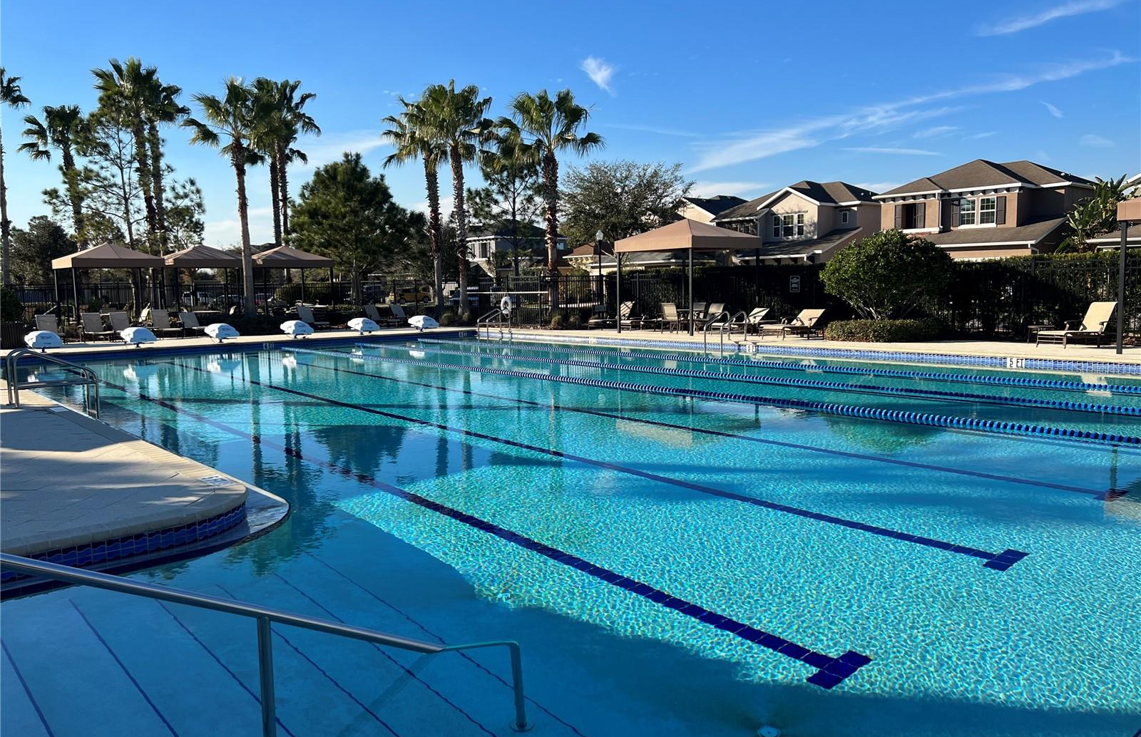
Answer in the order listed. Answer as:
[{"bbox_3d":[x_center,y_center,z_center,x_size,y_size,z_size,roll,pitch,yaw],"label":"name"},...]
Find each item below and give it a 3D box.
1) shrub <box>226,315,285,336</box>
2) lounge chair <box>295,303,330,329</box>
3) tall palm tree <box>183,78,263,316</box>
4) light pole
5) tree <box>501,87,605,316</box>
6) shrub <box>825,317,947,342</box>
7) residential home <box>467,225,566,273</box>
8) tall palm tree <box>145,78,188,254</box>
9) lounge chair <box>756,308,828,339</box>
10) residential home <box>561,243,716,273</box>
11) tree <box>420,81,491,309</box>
[{"bbox_3d":[-10.411,-1.468,28.220,1.900,0.660,1.100,-6,8,-42],"label":"shrub"},{"bbox_3d":[-9.036,-1.768,30.213,0.670,0.880,1.720,-6,7,-40],"label":"lounge chair"},{"bbox_3d":[-12.894,-6.101,31.862,3.000,9.124,3.000,-6,7,-40],"label":"tall palm tree"},{"bbox_3d":[1.482,-4.843,43.236,0.420,4.210,0.420,-1,6,0],"label":"light pole"},{"bbox_3d":[-0.731,-5.880,31.377,3.800,8.410,3.800,-1,6,-1],"label":"tree"},{"bbox_3d":[7.607,-0.954,20.677,1.700,0.500,2.600,-6,7,-40],"label":"shrub"},{"bbox_3d":[-5.587,-9.887,77.412,10.400,8.000,9.500,-6,8,-42],"label":"residential home"},{"bbox_3d":[-17.067,-6.902,35.513,2.600,9.971,2.600,-6,7,-40],"label":"tall palm tree"},{"bbox_3d":[5.639,-1.150,21.724,1.920,0.760,0.680,-6,7,-40],"label":"lounge chair"},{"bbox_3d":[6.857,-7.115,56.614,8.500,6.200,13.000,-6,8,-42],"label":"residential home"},{"bbox_3d":[-4.794,-7.048,36.181,3.200,9.830,3.200,-1,6,-7],"label":"tree"}]

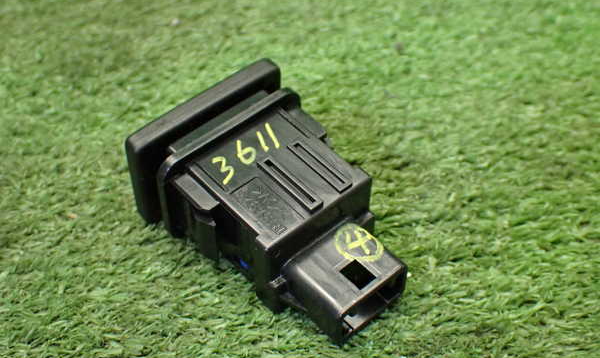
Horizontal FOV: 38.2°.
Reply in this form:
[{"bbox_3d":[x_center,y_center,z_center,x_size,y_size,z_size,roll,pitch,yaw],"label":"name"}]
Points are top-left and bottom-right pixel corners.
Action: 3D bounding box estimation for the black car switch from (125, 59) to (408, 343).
[{"bbox_3d":[-0.003,0.006,0.172,0.036,0.023,0.052,-33,57,-25],"label":"black car switch"}]

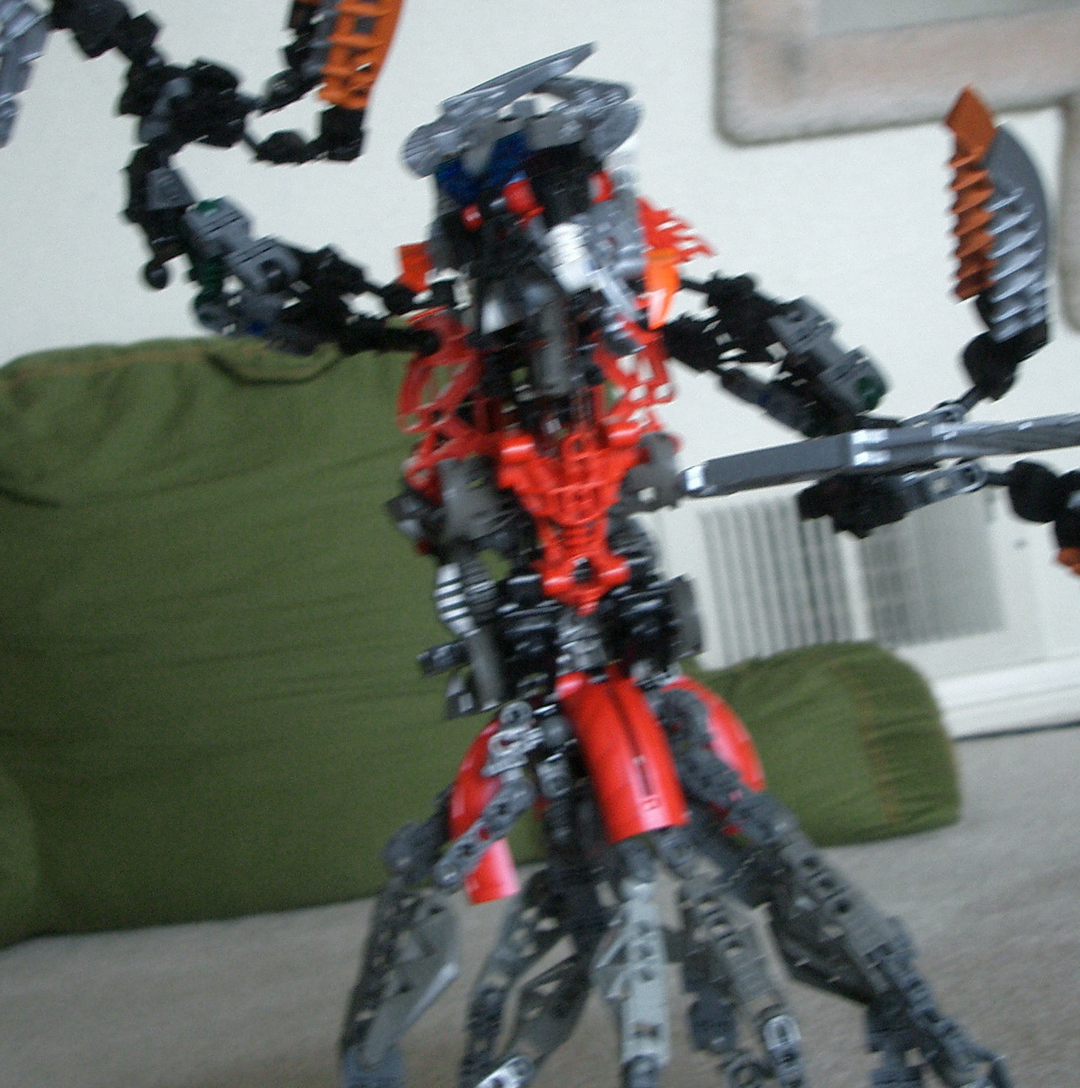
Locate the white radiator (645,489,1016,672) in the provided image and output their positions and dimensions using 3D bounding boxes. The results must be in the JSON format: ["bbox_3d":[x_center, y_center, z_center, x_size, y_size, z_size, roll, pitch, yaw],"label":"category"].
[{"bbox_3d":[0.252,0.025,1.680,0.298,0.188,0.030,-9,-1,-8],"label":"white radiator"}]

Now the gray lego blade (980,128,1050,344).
[{"bbox_3d":[0.133,-0.086,0.575,0.017,0.060,0.014,-4,-3,12],"label":"gray lego blade"}]

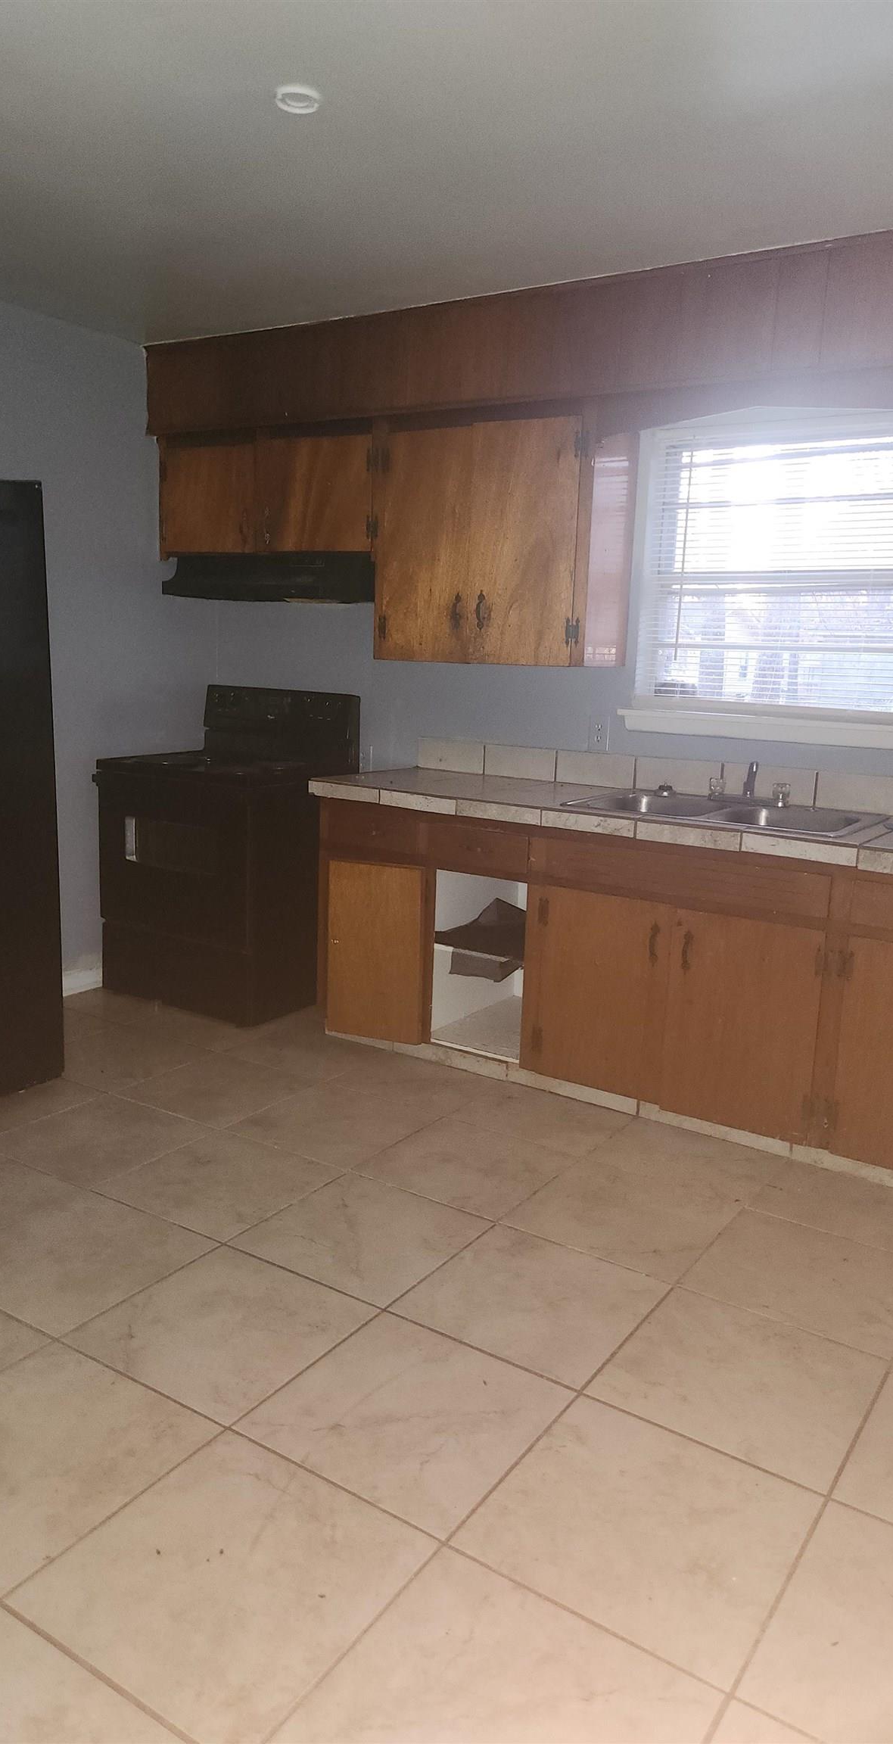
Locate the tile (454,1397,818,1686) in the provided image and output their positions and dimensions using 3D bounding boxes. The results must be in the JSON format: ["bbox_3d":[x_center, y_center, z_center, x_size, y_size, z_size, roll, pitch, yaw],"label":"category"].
[{"bbox_3d":[0.319,1.051,1.874,0.459,0.010,0.459,9,13,33],"label":"tile"}]

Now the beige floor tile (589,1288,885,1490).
[{"bbox_3d":[0.559,0.961,2.200,0.447,0.010,0.447,9,13,33],"label":"beige floor tile"}]

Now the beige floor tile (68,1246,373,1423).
[{"bbox_3d":[-0.444,0.909,2.315,0.447,0.010,0.447,9,13,33],"label":"beige floor tile"}]

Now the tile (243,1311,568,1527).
[{"bbox_3d":[-0.067,0.992,2.123,0.459,0.010,0.459,9,13,33],"label":"tile"}]

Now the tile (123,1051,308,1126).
[{"bbox_3d":[-0.699,0.666,3.544,0.447,0.010,0.447,9,13,33],"label":"tile"}]

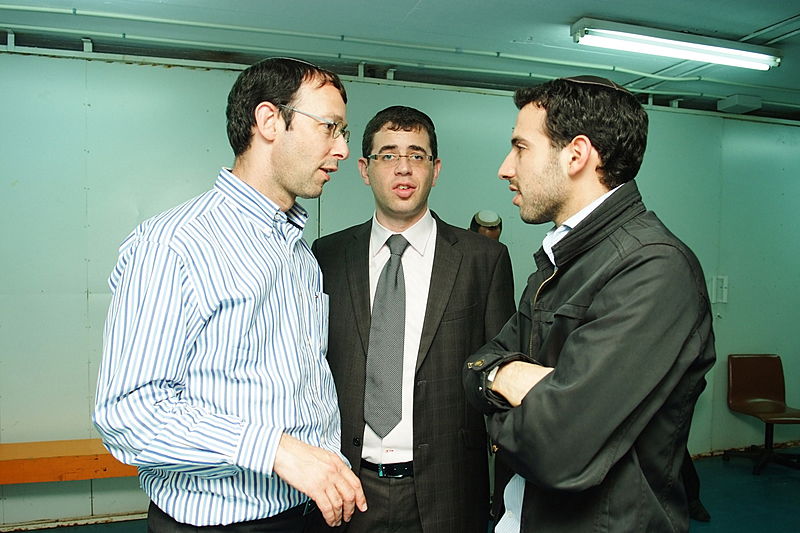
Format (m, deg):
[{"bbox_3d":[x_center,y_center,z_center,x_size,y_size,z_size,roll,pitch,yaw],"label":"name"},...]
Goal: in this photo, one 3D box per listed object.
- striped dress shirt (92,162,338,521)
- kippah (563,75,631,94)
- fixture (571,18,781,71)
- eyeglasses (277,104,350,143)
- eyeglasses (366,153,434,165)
[{"bbox_3d":[-0.238,0.117,1.080,0.360,0.570,0.500,2,3,27],"label":"striped dress shirt"},{"bbox_3d":[0.323,-0.291,1.045,0.130,0.037,0.130,13,2,-1],"label":"kippah"},{"bbox_3d":[1.393,-1.085,3.150,1.230,0.088,0.120,0,3,-20],"label":"fixture"},{"bbox_3d":[-0.160,-0.246,1.085,0.140,0.042,0.140,22,6,8],"label":"eyeglasses"},{"bbox_3d":[-0.002,-0.231,1.470,0.143,0.038,0.142,1,3,-4],"label":"eyeglasses"}]

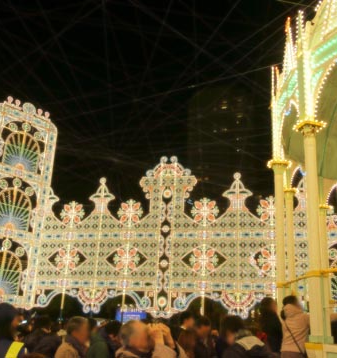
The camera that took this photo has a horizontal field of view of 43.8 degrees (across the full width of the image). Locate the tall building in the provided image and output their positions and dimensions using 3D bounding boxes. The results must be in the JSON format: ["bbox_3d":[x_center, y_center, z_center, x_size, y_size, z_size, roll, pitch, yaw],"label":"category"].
[{"bbox_3d":[28.636,13.098,228.199,38.000,127.000,34.000,3,-18,2],"label":"tall building"}]

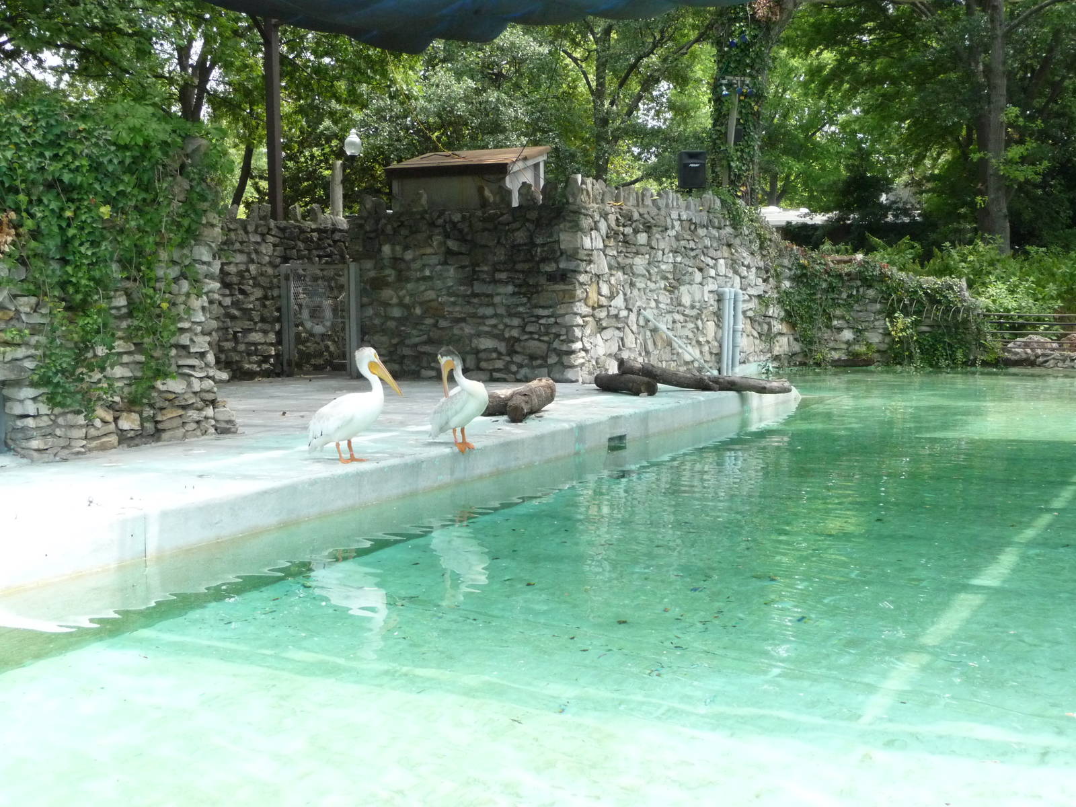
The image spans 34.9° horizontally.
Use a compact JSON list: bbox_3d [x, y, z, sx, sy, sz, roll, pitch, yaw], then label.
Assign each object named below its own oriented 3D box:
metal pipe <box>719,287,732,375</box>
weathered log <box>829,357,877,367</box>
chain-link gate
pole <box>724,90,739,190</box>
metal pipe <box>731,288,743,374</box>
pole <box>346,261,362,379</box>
[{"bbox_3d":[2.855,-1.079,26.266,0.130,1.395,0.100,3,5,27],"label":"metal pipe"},{"bbox_3d":[5.515,-0.710,29.987,0.820,0.160,0.180,-1,4,0],"label":"weathered log"},{"bbox_3d":[-3.054,-1.160,24.083,1.330,1.600,0.110,2,5,30],"label":"chain-link gate"},{"bbox_3d":[3.276,-4.460,29.000,0.130,1.681,0.120,5,4,0],"label":"pole"},{"bbox_3d":[3.072,-1.091,26.407,0.130,1.365,0.120,5,5,27],"label":"metal pipe"},{"bbox_3d":[-2.543,-1.165,23.733,0.110,1.650,0.110,2,5,30],"label":"pole"}]

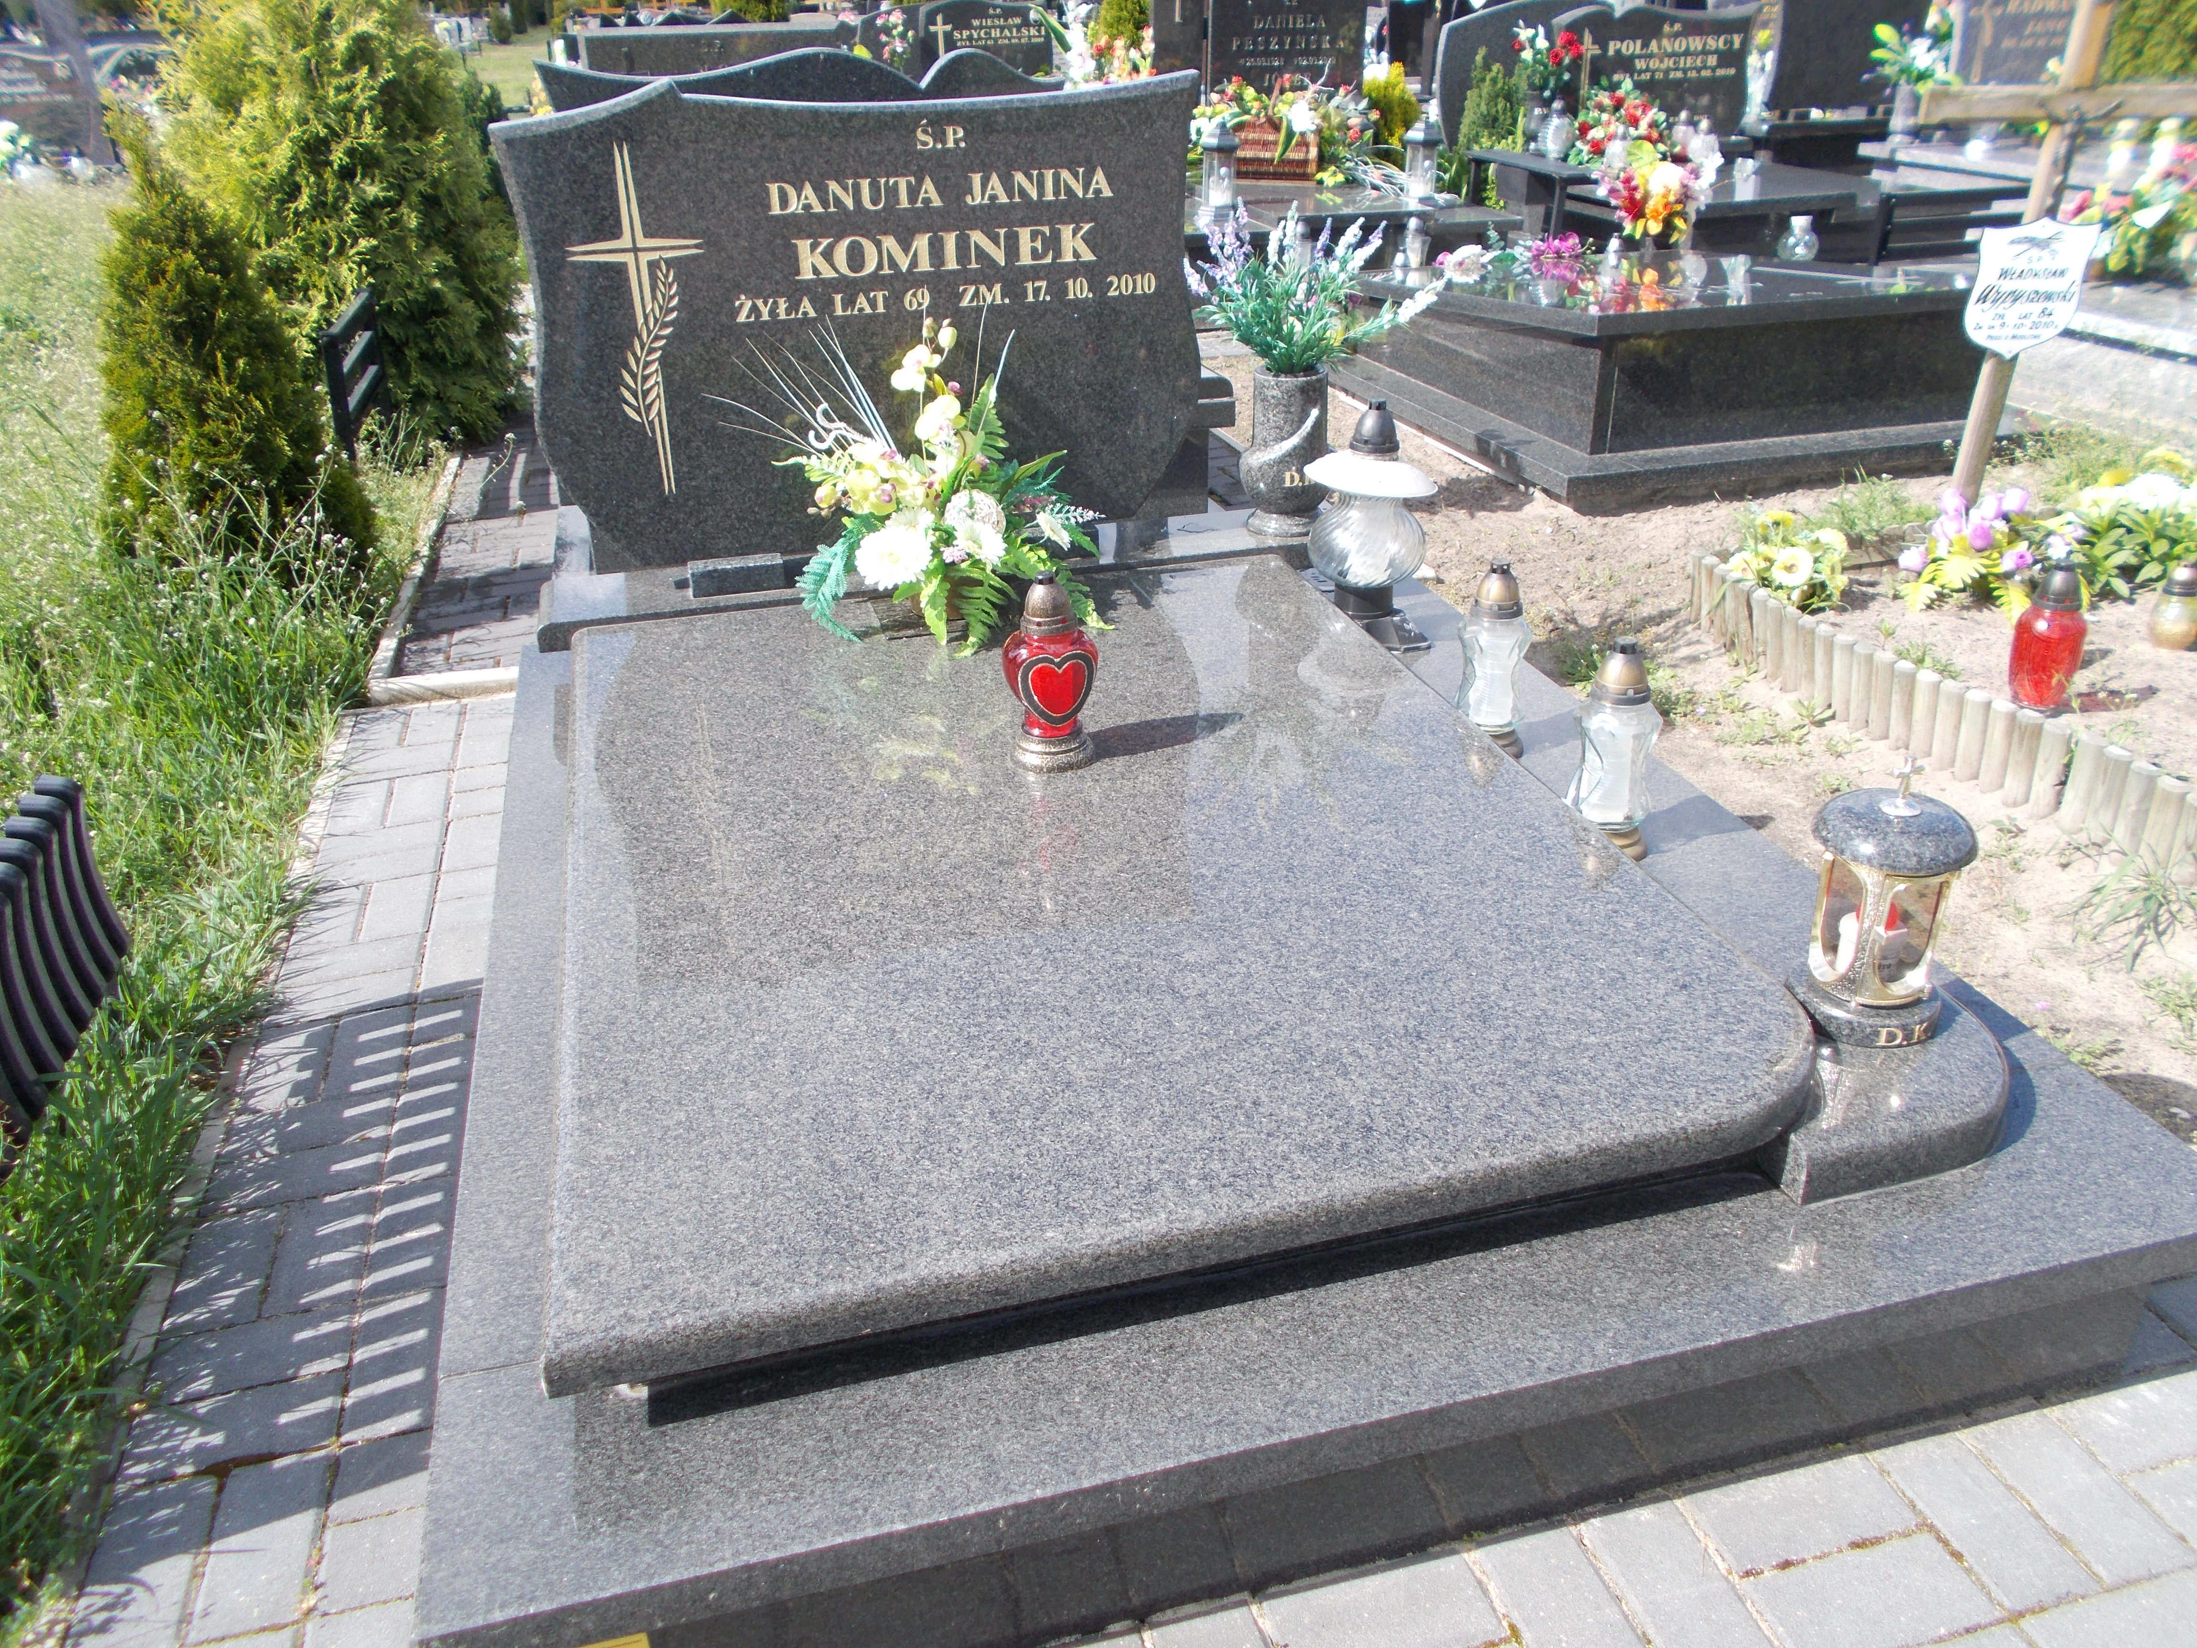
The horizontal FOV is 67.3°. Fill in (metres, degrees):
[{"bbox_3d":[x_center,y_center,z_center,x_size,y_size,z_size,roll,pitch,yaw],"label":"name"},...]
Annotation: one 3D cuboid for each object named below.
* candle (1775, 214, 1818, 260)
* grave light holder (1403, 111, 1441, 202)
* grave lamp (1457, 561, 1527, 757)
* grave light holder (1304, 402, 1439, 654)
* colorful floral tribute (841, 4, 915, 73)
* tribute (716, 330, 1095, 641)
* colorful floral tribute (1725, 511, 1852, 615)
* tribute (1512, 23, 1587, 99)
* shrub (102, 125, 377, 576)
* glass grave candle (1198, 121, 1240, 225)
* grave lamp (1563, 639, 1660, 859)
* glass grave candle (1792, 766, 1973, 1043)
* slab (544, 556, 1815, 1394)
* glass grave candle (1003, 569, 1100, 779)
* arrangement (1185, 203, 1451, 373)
[{"bbox_3d":[2.068,-1.727,4.847,0.116,0.122,0.116,-7,27,-13],"label":"candle"},{"bbox_3d":[1.385,-2.816,6.979,0.160,0.345,0.160,-7,27,-13],"label":"grave light holder"},{"bbox_3d":[0.590,-0.246,2.460,0.108,0.284,0.106,-7,27,-13],"label":"grave lamp"},{"bbox_3d":[0.457,-0.515,2.804,0.235,0.385,0.235,0,27,0],"label":"grave light holder"},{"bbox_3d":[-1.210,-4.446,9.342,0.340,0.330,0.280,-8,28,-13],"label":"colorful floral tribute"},{"bbox_3d":[-0.309,-0.562,2.638,0.610,0.470,0.420,-7,27,-13],"label":"tribute"},{"bbox_3d":[1.452,-0.559,3.477,0.250,0.190,0.220,-8,28,-13],"label":"colorful floral tribute"},{"bbox_3d":[2.014,-3.404,7.362,0.340,0.330,0.280,-8,28,-13],"label":"tribute"},{"bbox_3d":[-2.136,-1.134,3.916,0.620,1.000,0.600,-7,27,-13],"label":"shrub"},{"bbox_3d":[0.469,-2.540,6.444,0.160,0.360,0.160,-8,28,-13],"label":"glass grave candle"},{"bbox_3d":[0.662,-0.095,2.105,0.115,0.275,0.115,-8,28,-13],"label":"grave lamp"},{"bbox_3d":[0.786,0.073,1.648,0.165,0.270,0.165,-8,28,-13],"label":"glass grave candle"},{"bbox_3d":[-0.051,-0.021,2.147,1.237,0.050,1.675,-8,28,-13],"label":"slab"},{"bbox_3d":[-0.063,-0.206,2.175,0.122,0.252,0.112,-1,26,0],"label":"glass grave candle"},{"bbox_3d":[0.399,-0.976,3.012,0.480,0.300,0.400,-8,28,-13],"label":"arrangement"}]

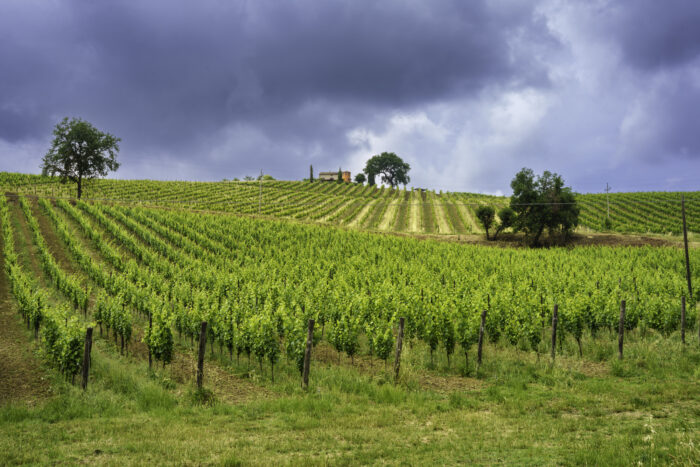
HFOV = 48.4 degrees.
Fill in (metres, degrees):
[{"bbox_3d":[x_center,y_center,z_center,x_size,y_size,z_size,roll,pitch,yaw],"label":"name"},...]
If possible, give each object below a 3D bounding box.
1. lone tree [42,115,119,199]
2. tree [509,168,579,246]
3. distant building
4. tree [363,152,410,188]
[{"bbox_3d":[-43.310,-12.130,125.000,12.800,13.300,12.200,0,-2,0],"label":"lone tree"},{"bbox_3d":[28.610,-3.770,115.000,10.300,11.700,9.600,0,-2,0],"label":"tree"},{"bbox_3d":[-6.020,-22.380,312.000,11.000,5.000,7.000,-1,-2,22],"label":"distant building"},{"bbox_3d":[14.170,-24.340,302.000,18.400,14.200,17.000,0,-2,0],"label":"tree"}]

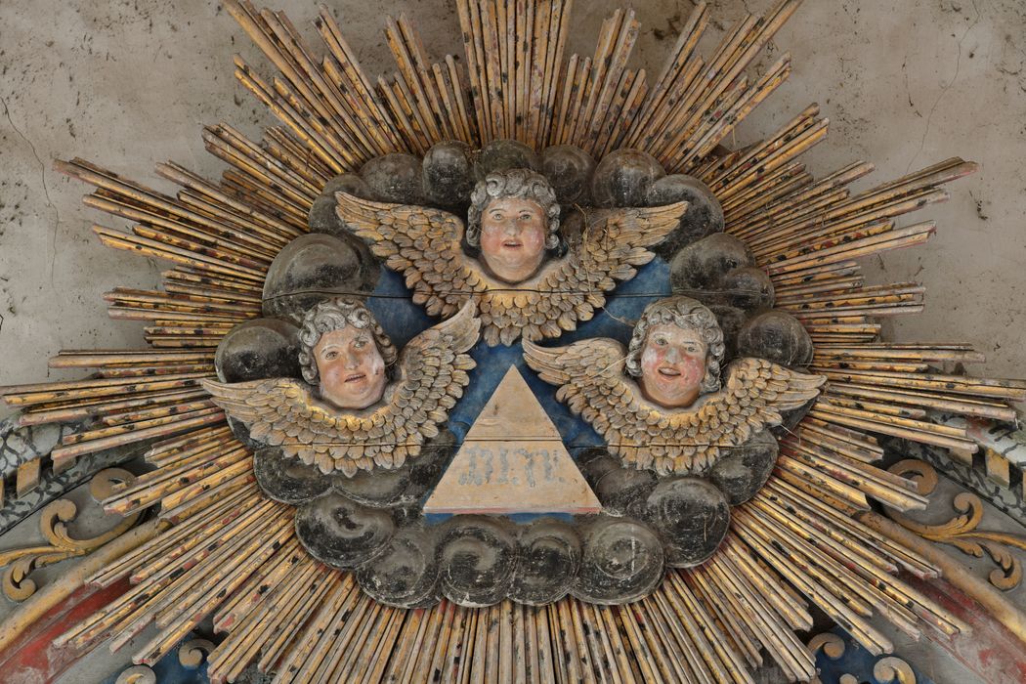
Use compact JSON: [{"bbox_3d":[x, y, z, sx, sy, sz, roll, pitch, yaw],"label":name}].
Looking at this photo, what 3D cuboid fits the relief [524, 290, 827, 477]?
[{"bbox_3d":[0.288,0.070,9.250,0.548,0.323,0.160,6,-20,2],"label":"relief"}]

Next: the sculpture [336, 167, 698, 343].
[{"bbox_3d":[-0.004,-0.162,9.320,0.639,0.323,0.160,0,-20,0],"label":"sculpture"}]

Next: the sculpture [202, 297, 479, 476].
[{"bbox_3d":[-0.297,0.071,9.250,0.513,0.321,0.160,-11,-20,-4],"label":"sculpture"}]

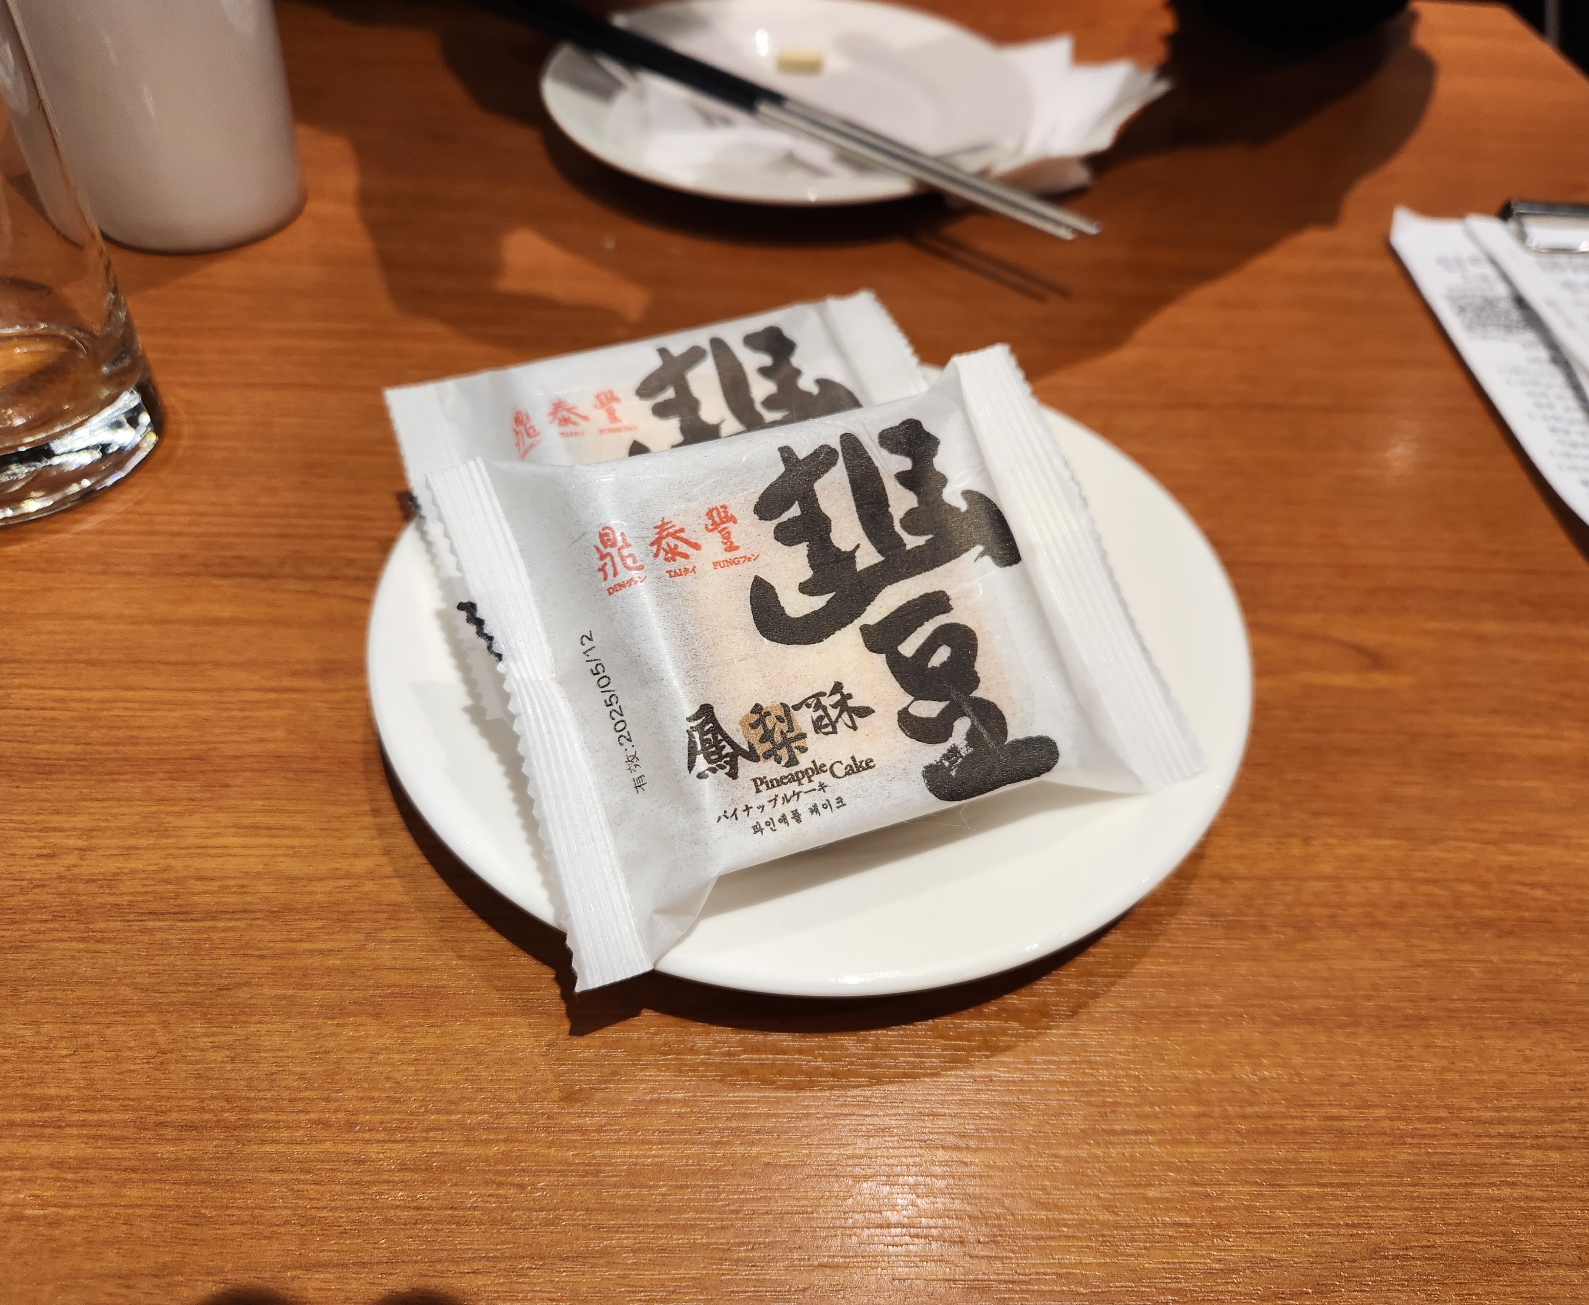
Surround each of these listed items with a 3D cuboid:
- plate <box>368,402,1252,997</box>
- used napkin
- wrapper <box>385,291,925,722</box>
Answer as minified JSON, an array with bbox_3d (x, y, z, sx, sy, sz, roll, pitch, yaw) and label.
[{"bbox_3d":[0.003,-0.004,0.219,0.157,0.020,0.157,2,48,-2],"label":"plate"},{"bbox_3d":[0.030,-0.165,0.354,0.172,0.028,0.076,-4,49,-7],"label":"used napkin"},{"bbox_3d":[-0.017,-0.035,0.225,0.105,0.022,0.083,-16,58,-15],"label":"wrapper"}]

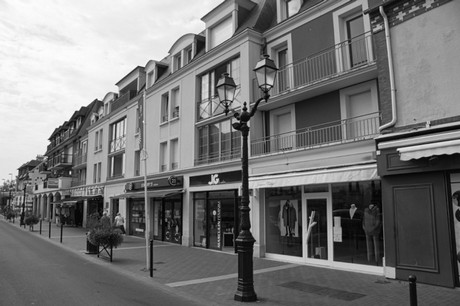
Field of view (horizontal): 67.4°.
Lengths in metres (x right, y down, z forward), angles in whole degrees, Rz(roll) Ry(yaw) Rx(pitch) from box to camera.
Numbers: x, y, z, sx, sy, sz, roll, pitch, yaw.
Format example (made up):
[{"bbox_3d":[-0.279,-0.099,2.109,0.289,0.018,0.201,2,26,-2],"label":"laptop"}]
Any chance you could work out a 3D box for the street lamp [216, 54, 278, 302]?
[{"bbox_3d":[0.331,0.480,7.394,0.432,5.057,1.718,7,-11,-38],"label":"street lamp"}]

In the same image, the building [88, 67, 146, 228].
[{"bbox_3d":[-4.860,0.577,28.608,10.000,11.280,11.092,7,-11,-38],"label":"building"}]

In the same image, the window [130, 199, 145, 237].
[{"bbox_3d":[-5.461,3.939,21.092,0.150,2.312,2.538,7,-11,-38],"label":"window"}]

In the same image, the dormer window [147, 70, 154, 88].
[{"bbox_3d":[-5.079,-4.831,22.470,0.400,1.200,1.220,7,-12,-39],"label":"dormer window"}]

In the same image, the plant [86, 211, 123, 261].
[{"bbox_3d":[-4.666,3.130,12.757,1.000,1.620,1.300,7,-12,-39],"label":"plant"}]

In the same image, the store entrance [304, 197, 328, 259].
[{"bbox_3d":[2.794,2.464,11.096,0.150,2.140,1.000,7,-12,-39],"label":"store entrance"}]

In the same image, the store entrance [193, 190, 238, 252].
[{"bbox_3d":[-0.711,3.014,15.355,0.300,2.620,3.400,7,-12,-39],"label":"store entrance"}]

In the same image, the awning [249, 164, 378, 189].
[{"bbox_3d":[2.344,0.831,11.486,0.520,0.500,5.200,7,-12,-39],"label":"awning"}]

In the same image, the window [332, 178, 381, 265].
[{"bbox_3d":[3.711,2.018,10.052,0.150,2.388,1.673,7,-11,-38],"label":"window"}]

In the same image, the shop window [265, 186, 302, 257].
[{"bbox_3d":[1.861,2.389,12.153,0.150,2.416,1.861,7,-11,-38],"label":"shop window"}]

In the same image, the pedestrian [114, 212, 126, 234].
[{"bbox_3d":[-7.522,4.856,23.714,0.580,1.540,0.500,7,-12,-39],"label":"pedestrian"}]

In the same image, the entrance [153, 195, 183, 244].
[{"bbox_3d":[-3.210,3.429,18.230,0.300,2.463,3.121,7,-11,-38],"label":"entrance"}]

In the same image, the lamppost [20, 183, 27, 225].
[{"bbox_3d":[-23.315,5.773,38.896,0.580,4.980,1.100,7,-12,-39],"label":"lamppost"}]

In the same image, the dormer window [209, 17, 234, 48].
[{"bbox_3d":[-0.347,-5.571,15.995,0.200,1.354,1.993,7,-11,-38],"label":"dormer window"}]

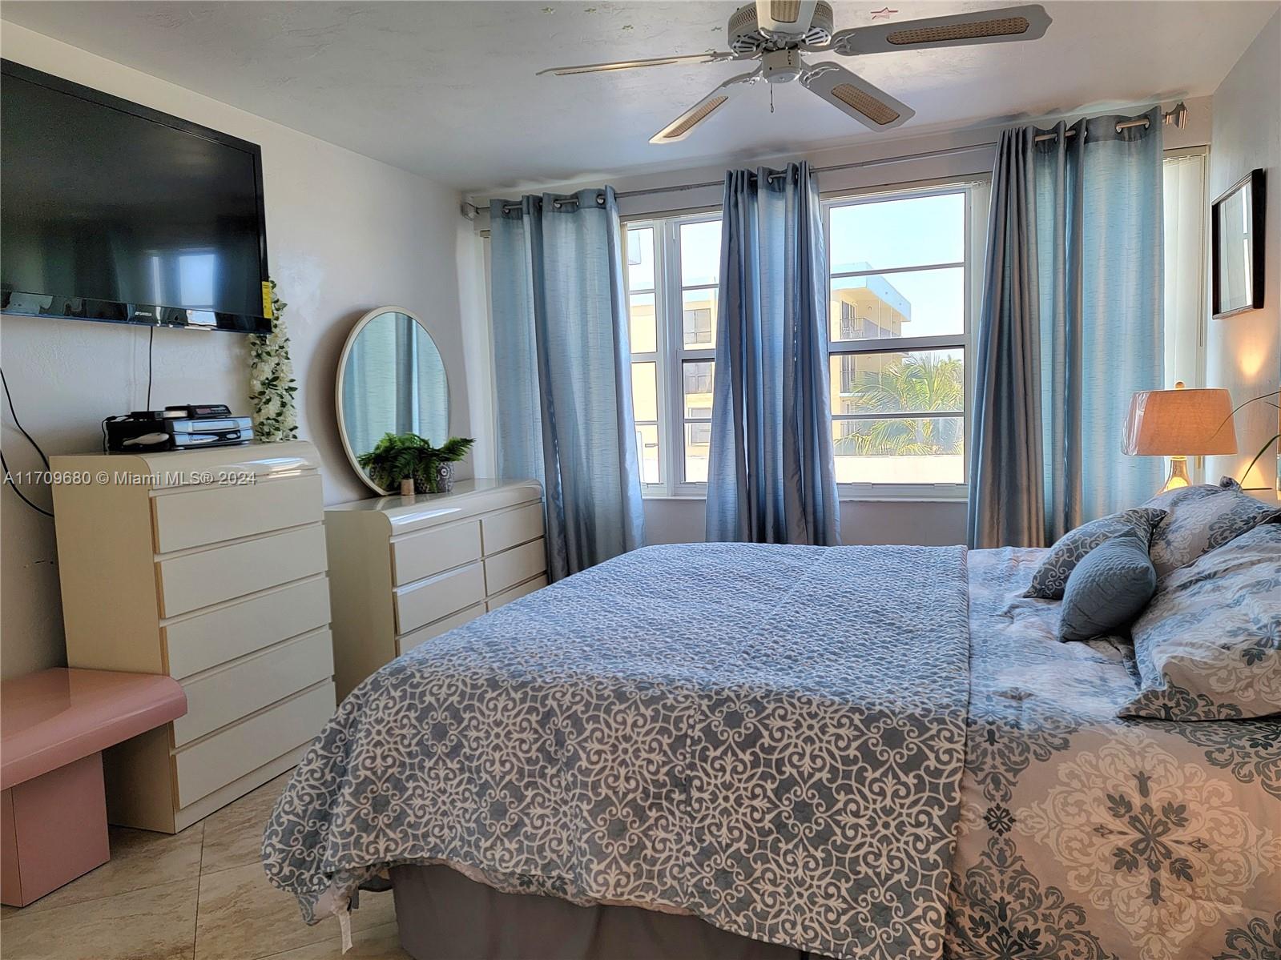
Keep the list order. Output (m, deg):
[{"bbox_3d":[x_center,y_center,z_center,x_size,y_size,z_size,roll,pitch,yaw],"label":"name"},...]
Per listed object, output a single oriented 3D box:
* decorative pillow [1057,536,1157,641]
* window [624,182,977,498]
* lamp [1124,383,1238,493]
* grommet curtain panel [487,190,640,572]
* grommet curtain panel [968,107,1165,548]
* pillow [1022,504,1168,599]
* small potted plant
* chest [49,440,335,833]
[{"bbox_3d":[1.198,0.274,2.281,0.300,0.150,0.330,-47,-17,25],"label":"decorative pillow"},{"bbox_3d":[0.718,-0.635,4.426,1.800,1.480,0.100,0,6,21],"label":"window"},{"bbox_3d":[1.907,-0.046,3.159,0.320,0.600,0.320,0,6,21],"label":"lamp"},{"bbox_3d":[-0.401,-0.385,4.753,0.870,2.220,0.140,0,6,21],"label":"grommet curtain panel"},{"bbox_3d":[1.829,-0.408,3.893,0.800,2.230,0.140,0,6,21],"label":"grommet curtain panel"},{"bbox_3d":[1.364,0.206,2.684,0.420,0.160,0.410,-42,-15,26],"label":"pillow"},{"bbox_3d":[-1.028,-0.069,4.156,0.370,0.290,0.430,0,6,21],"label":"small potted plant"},{"bbox_3d":[-1.489,0.467,3.068,0.405,1.152,0.737,0,6,21],"label":"chest"}]

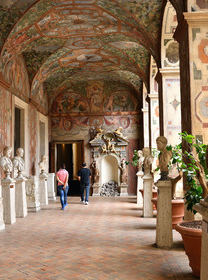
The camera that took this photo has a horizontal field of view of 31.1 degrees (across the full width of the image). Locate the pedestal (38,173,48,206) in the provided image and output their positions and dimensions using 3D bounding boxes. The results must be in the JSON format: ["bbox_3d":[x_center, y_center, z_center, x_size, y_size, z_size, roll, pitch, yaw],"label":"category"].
[{"bbox_3d":[-2.455,2.046,15.235,0.310,1.196,0.440,-1,-4,3],"label":"pedestal"}]

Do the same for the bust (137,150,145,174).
[{"bbox_3d":[1.472,0.871,14.947,0.360,0.880,0.520,-1,-4,2],"label":"bust"}]

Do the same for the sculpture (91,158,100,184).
[{"bbox_3d":[-0.441,1.654,19.373,0.480,1.283,0.400,-1,-4,3],"label":"sculpture"}]

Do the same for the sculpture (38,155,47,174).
[{"bbox_3d":[-2.515,1.039,15.531,0.330,0.820,0.520,-1,-4,2],"label":"sculpture"}]

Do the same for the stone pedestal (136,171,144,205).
[{"bbox_3d":[1.471,1.943,14.860,0.340,1.270,0.430,-1,-4,2],"label":"stone pedestal"}]

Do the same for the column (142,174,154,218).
[{"bbox_3d":[1.301,1.713,11.182,0.310,1.169,0.420,-1,-4,3],"label":"column"}]

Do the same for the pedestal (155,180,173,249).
[{"bbox_3d":[1.196,1.483,7.560,0.330,1.275,0.420,-1,-4,2],"label":"pedestal"}]

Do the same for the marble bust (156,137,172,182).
[{"bbox_3d":[1.142,0.362,7.295,0.300,0.865,0.460,-1,-4,-5],"label":"marble bust"}]

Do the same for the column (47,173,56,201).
[{"bbox_3d":[-2.496,2.186,17.577,0.500,1.242,0.450,-1,-4,3],"label":"column"}]

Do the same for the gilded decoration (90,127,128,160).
[{"bbox_3d":[0.237,0.209,19.491,1.950,1.722,0.500,-1,-4,3],"label":"gilded decoration"}]

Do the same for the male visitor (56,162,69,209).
[{"bbox_3d":[-1.529,1.729,14.044,0.460,1.700,0.450,-1,-4,2],"label":"male visitor"}]

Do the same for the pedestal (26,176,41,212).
[{"bbox_3d":[-2.578,1.943,13.492,0.440,1.240,0.520,-1,-4,2],"label":"pedestal"}]

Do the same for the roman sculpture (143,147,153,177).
[{"bbox_3d":[1.283,0.675,11.254,0.300,0.911,0.480,-1,-4,-2],"label":"roman sculpture"}]

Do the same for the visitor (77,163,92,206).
[{"bbox_3d":[-0.791,1.796,15.463,0.560,1.720,0.420,-1,-4,2],"label":"visitor"}]

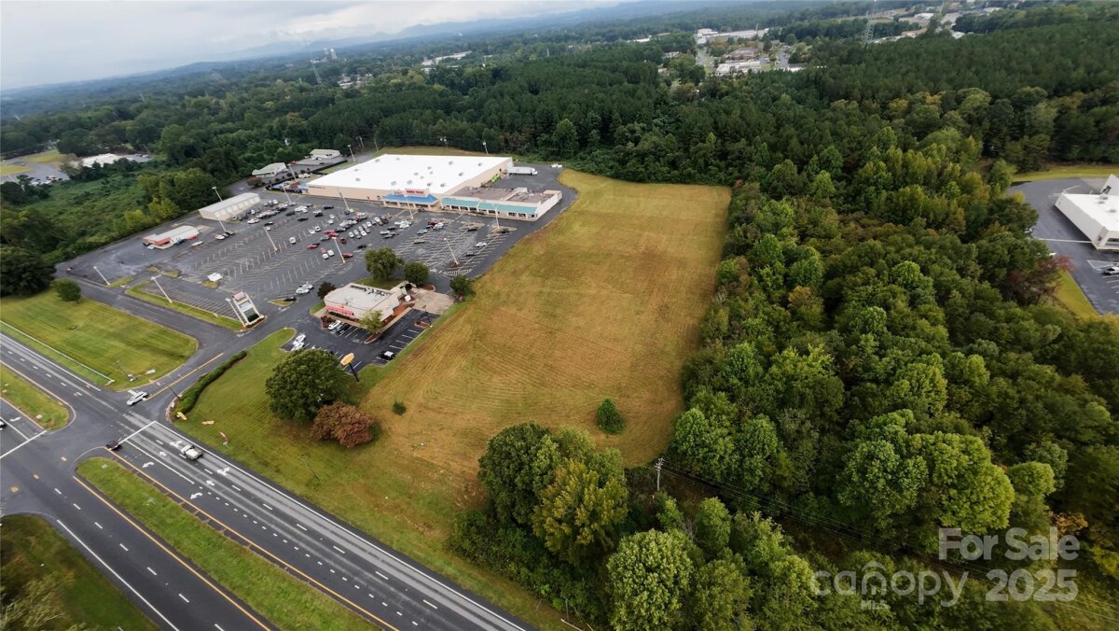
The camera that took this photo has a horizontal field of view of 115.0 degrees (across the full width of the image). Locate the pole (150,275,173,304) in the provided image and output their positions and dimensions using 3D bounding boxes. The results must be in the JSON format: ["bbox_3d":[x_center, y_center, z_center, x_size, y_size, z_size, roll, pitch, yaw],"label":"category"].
[{"bbox_3d":[-177.130,-10.960,158.580,2.000,12.000,1.200,11,41,20],"label":"pole"}]

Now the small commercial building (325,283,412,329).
[{"bbox_3d":[-79.150,-7.220,147.480,25.000,6.200,20.000,11,41,20],"label":"small commercial building"}]

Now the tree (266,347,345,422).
[{"bbox_3d":[-69.600,20.400,99.500,18.800,20.300,18.800,-3,38,3],"label":"tree"}]

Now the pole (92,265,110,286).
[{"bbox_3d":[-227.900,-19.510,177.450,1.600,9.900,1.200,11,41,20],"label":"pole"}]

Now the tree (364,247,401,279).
[{"bbox_3d":[-77.900,-22.400,159.500,15.600,15.200,15.600,-3,38,3],"label":"tree"}]

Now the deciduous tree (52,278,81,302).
[{"bbox_3d":[-229.800,-10.900,166.700,8.800,9.300,8.800,-3,38,3],"label":"deciduous tree"}]

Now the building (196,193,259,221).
[{"bbox_3d":[-232.830,-77.410,253.330,17.000,6.300,32.000,8,40,16],"label":"building"}]

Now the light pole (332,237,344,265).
[{"bbox_3d":[-109.430,-32.280,176.900,2.000,12.600,1.200,11,41,20],"label":"light pole"}]

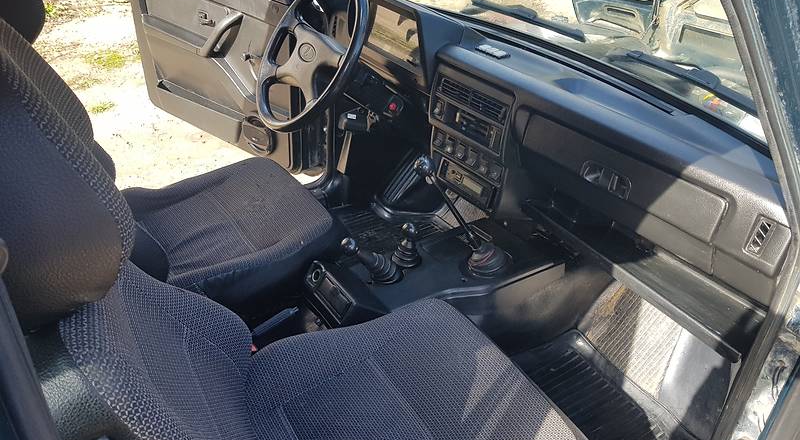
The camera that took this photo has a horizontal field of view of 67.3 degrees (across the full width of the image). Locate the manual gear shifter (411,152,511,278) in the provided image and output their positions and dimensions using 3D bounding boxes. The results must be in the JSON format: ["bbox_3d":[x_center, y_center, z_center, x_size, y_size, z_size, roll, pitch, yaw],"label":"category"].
[{"bbox_3d":[0.147,0.002,1.449,0.245,0.365,0.110,-20,38,-28],"label":"manual gear shifter"}]

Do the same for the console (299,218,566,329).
[{"bbox_3d":[0.086,0.126,1.534,0.650,0.155,0.285,-20,38,-28],"label":"console"}]

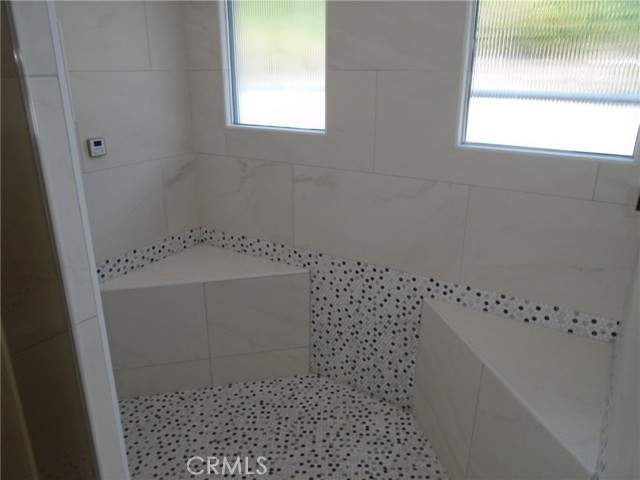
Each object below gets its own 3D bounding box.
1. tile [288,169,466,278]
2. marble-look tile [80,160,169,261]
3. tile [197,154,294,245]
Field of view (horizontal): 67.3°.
[{"bbox_3d":[0.169,-0.064,1.570,0.610,0.305,0.012,12,22,30],"label":"tile"},{"bbox_3d":[-0.757,-0.071,1.581,0.012,0.305,0.609,12,22,30],"label":"marble-look tile"},{"bbox_3d":[-0.292,-0.161,1.845,0.477,0.305,0.012,12,22,30],"label":"tile"}]

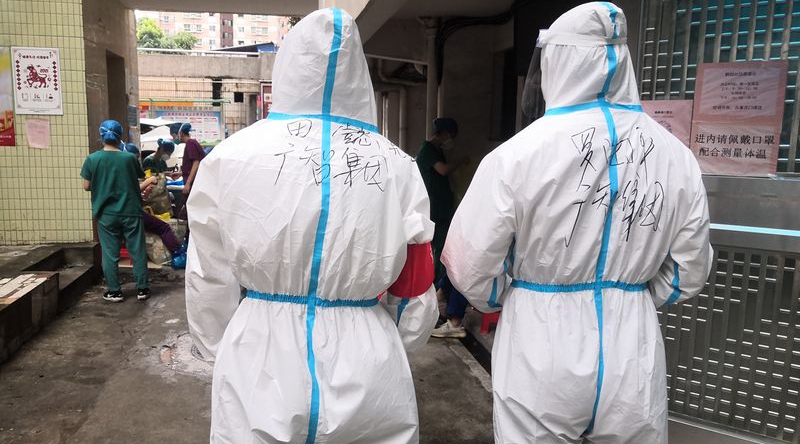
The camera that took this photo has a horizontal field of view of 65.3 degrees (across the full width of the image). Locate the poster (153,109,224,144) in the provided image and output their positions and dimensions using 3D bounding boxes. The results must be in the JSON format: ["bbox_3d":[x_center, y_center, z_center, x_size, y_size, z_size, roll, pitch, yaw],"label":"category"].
[{"bbox_3d":[-5.418,-2.407,16.003,1.669,0.884,0.030,0,8,-8],"label":"poster"}]

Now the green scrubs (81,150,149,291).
[{"bbox_3d":[-2.544,-0.022,5.600,0.520,1.250,0.340,0,8,-7],"label":"green scrubs"}]

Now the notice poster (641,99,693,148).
[{"bbox_3d":[1.050,-0.345,2.534,0.220,0.294,0.010,7,10,35],"label":"notice poster"}]

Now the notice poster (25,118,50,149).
[{"bbox_3d":[-3.428,-0.836,5.915,0.193,0.286,0.010,0,8,-11],"label":"notice poster"}]

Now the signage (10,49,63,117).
[{"bbox_3d":[-3.395,-1.317,5.850,0.408,0.610,0.020,0,8,-11],"label":"signage"}]

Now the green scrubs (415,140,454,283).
[{"bbox_3d":[0.275,-0.038,5.200,0.360,1.280,0.460,1,8,0],"label":"green scrubs"}]

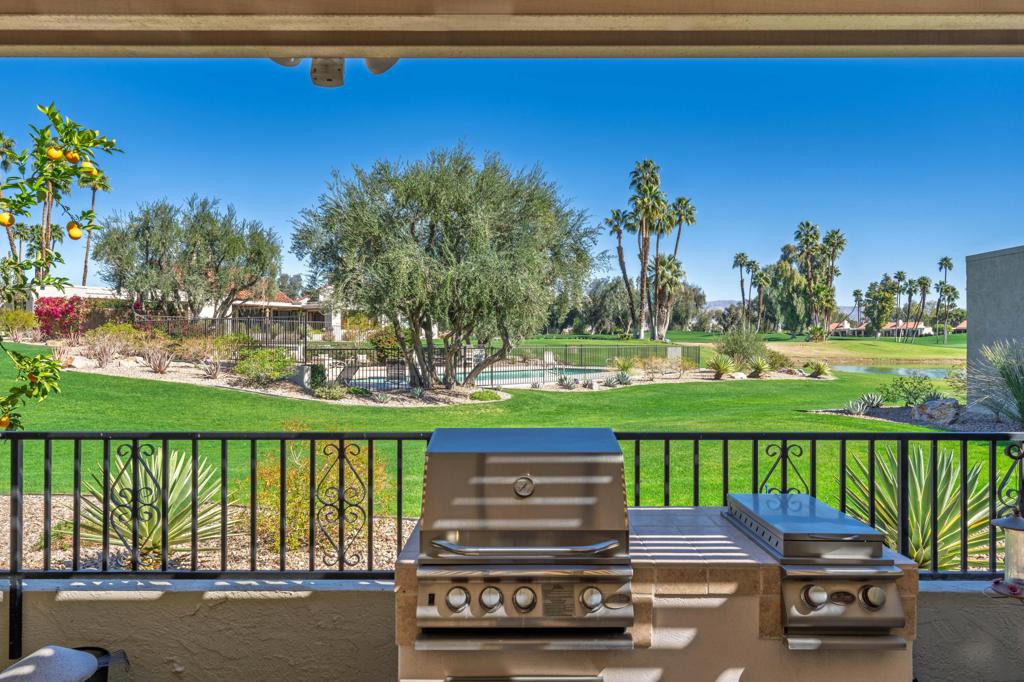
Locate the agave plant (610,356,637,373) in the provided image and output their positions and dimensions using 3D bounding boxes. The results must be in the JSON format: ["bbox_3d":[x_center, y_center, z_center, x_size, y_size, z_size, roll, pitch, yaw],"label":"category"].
[{"bbox_3d":[5.498,1.178,33.500,1.227,0.835,1.150,0,0,0],"label":"agave plant"}]

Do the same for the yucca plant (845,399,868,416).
[{"bbox_3d":[7.428,1.422,14.700,0.517,0.377,0.495,0,0,0],"label":"yucca plant"}]

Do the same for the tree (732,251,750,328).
[{"bbox_3d":[44.393,-9.672,132.000,3.482,14.894,3.300,0,0,0],"label":"tree"}]

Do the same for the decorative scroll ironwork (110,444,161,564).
[{"bbox_3d":[-1.553,0.679,2.820,0.215,0.508,0.025,0,0,0],"label":"decorative scroll ironwork"}]

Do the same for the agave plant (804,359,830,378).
[{"bbox_3d":[13.496,1.200,30.000,1.055,0.857,1.055,0,0,0],"label":"agave plant"}]

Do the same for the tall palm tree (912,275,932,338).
[{"bbox_3d":[95.045,-7.525,158.000,4.631,15.513,4.168,0,0,0],"label":"tall palm tree"}]

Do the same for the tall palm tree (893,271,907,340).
[{"bbox_3d":[90.973,-8.206,160.000,3.283,16.530,3.283,0,0,0],"label":"tall palm tree"}]

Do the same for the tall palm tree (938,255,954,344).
[{"bbox_3d":[87.868,-8.392,138.000,3.236,18.200,3.200,0,0,0],"label":"tall palm tree"}]

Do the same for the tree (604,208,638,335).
[{"bbox_3d":[11.714,-7.328,73.000,3.637,13.693,3.300,0,0,0],"label":"tree"}]

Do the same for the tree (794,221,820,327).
[{"bbox_3d":[42.437,-9.407,98.000,3.734,15.797,3.600,0,0,0],"label":"tree"}]

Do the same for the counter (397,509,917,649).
[{"bbox_3d":[0.487,1.202,2.687,1.752,0.900,0.795,0,0,0],"label":"counter"}]

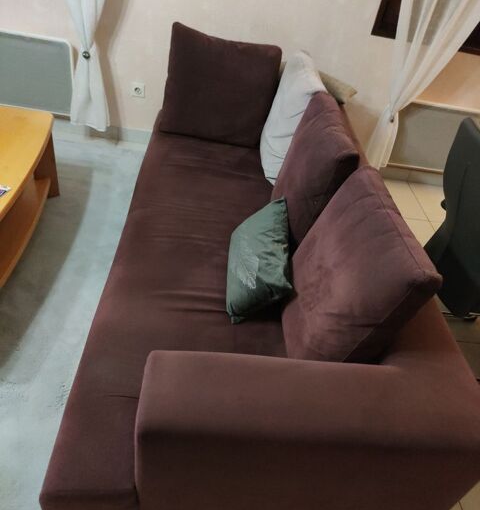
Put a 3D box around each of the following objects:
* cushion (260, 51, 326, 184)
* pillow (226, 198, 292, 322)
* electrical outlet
[{"bbox_3d":[0.241,-0.577,1.984,0.170,0.480,0.490,20,36,-16],"label":"cushion"},{"bbox_3d":[0.067,-0.008,1.499,0.135,0.270,0.460,43,27,-29],"label":"pillow"},{"bbox_3d":[-0.585,-0.942,2.545,0.081,0.081,0.020,6,39,-5],"label":"electrical outlet"}]

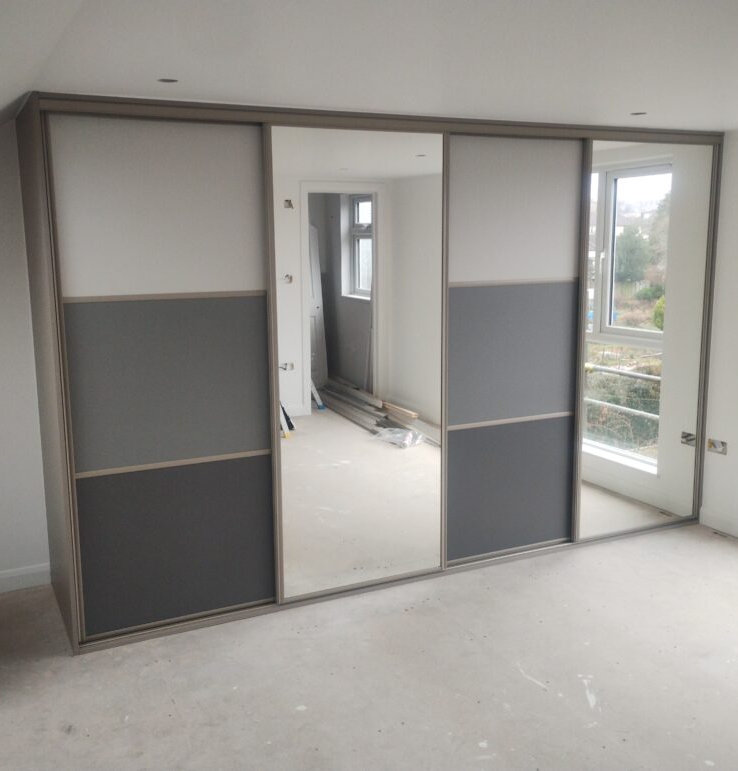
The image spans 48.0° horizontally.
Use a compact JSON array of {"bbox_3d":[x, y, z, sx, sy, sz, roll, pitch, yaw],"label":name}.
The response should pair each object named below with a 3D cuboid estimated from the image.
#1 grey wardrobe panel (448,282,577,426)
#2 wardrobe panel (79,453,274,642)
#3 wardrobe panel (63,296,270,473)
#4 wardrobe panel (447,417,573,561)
[{"bbox_3d":[0.742,-0.167,4.258,0.784,0.694,0.030,-5,11,-25],"label":"grey wardrobe panel"},{"bbox_3d":[-0.819,0.684,3.646,0.844,0.686,0.030,-5,11,-25],"label":"wardrobe panel"},{"bbox_3d":[-0.828,-0.019,3.523,0.844,0.694,0.030,-5,11,-25],"label":"wardrobe panel"},{"bbox_3d":[0.750,0.536,4.381,0.784,0.686,0.030,-5,11,-25],"label":"wardrobe panel"}]

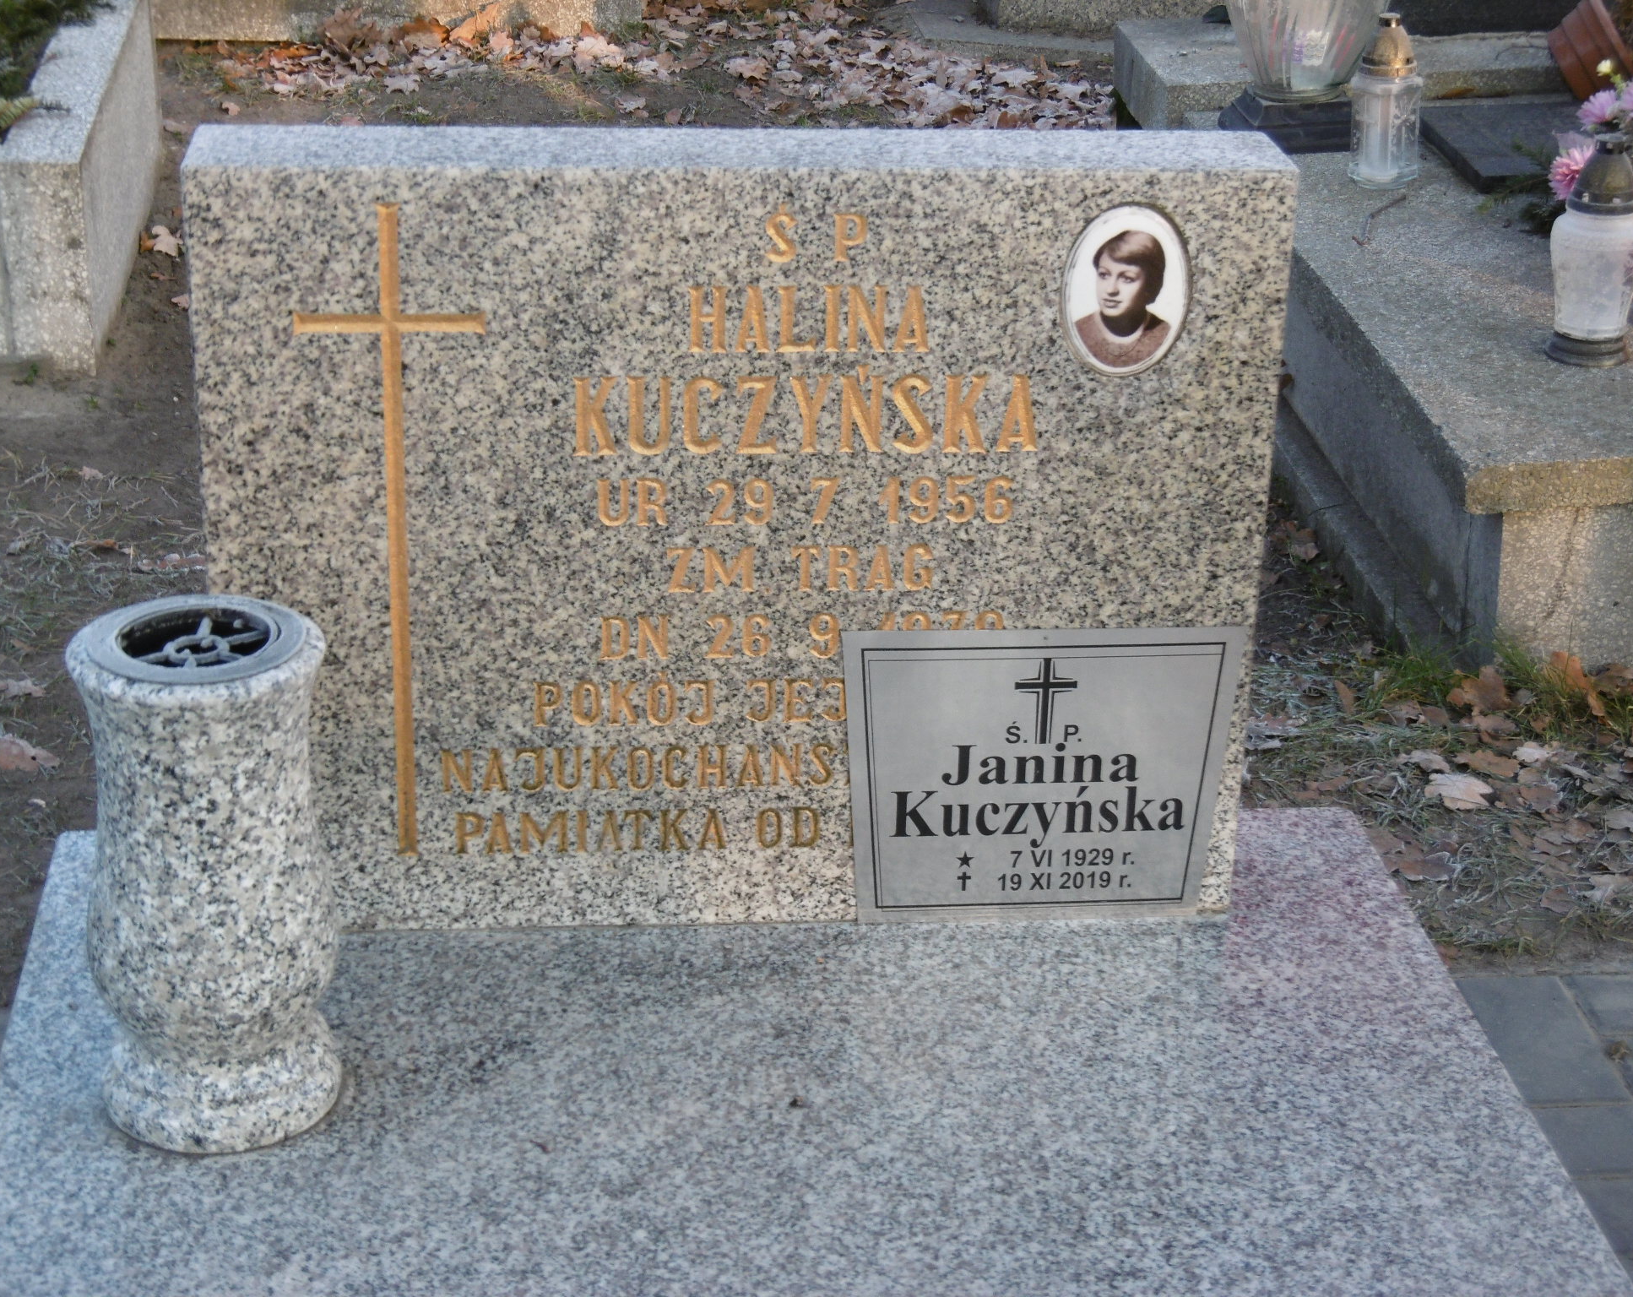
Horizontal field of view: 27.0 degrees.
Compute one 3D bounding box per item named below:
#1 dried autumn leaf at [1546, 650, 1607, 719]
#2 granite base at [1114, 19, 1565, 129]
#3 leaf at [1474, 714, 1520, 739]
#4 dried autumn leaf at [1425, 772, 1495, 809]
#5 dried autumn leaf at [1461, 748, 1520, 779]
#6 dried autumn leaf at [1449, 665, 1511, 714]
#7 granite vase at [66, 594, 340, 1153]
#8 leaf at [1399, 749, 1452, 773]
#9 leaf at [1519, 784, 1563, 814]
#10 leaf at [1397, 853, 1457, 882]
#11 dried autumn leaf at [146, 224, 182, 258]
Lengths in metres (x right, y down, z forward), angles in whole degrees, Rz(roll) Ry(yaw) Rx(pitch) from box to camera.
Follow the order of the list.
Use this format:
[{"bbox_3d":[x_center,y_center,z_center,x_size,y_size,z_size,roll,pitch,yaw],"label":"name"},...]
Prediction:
[{"bbox_3d":[0.700,0.034,3.127,0.049,0.055,0.030,-1,22,-5],"label":"dried autumn leaf"},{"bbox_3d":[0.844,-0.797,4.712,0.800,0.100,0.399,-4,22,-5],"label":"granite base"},{"bbox_3d":[0.603,0.067,3.014,0.040,0.015,0.033,3,22,2],"label":"leaf"},{"bbox_3d":[0.544,0.121,2.873,0.058,0.016,0.056,8,22,16],"label":"dried autumn leaf"},{"bbox_3d":[0.595,0.101,3.000,0.051,0.014,0.040,-1,22,-5],"label":"dried autumn leaf"},{"bbox_3d":[0.613,0.037,3.138,0.055,0.037,0.032,-1,22,-5],"label":"dried autumn leaf"},{"bbox_3d":[-0.372,0.134,2.088,0.156,0.300,0.156,-1,22,-5],"label":"granite vase"},{"bbox_3d":[0.538,0.099,3.002,0.045,0.012,0.026,-1,22,-5],"label":"leaf"},{"bbox_3d":[0.625,0.130,2.931,0.037,0.013,0.036,-1,22,-5],"label":"leaf"},{"bbox_3d":[0.494,0.177,2.735,0.048,0.016,0.040,-4,22,-14],"label":"leaf"},{"bbox_3d":[-0.847,-0.529,4.413,0.050,0.030,0.065,-2,22,-11],"label":"dried autumn leaf"}]

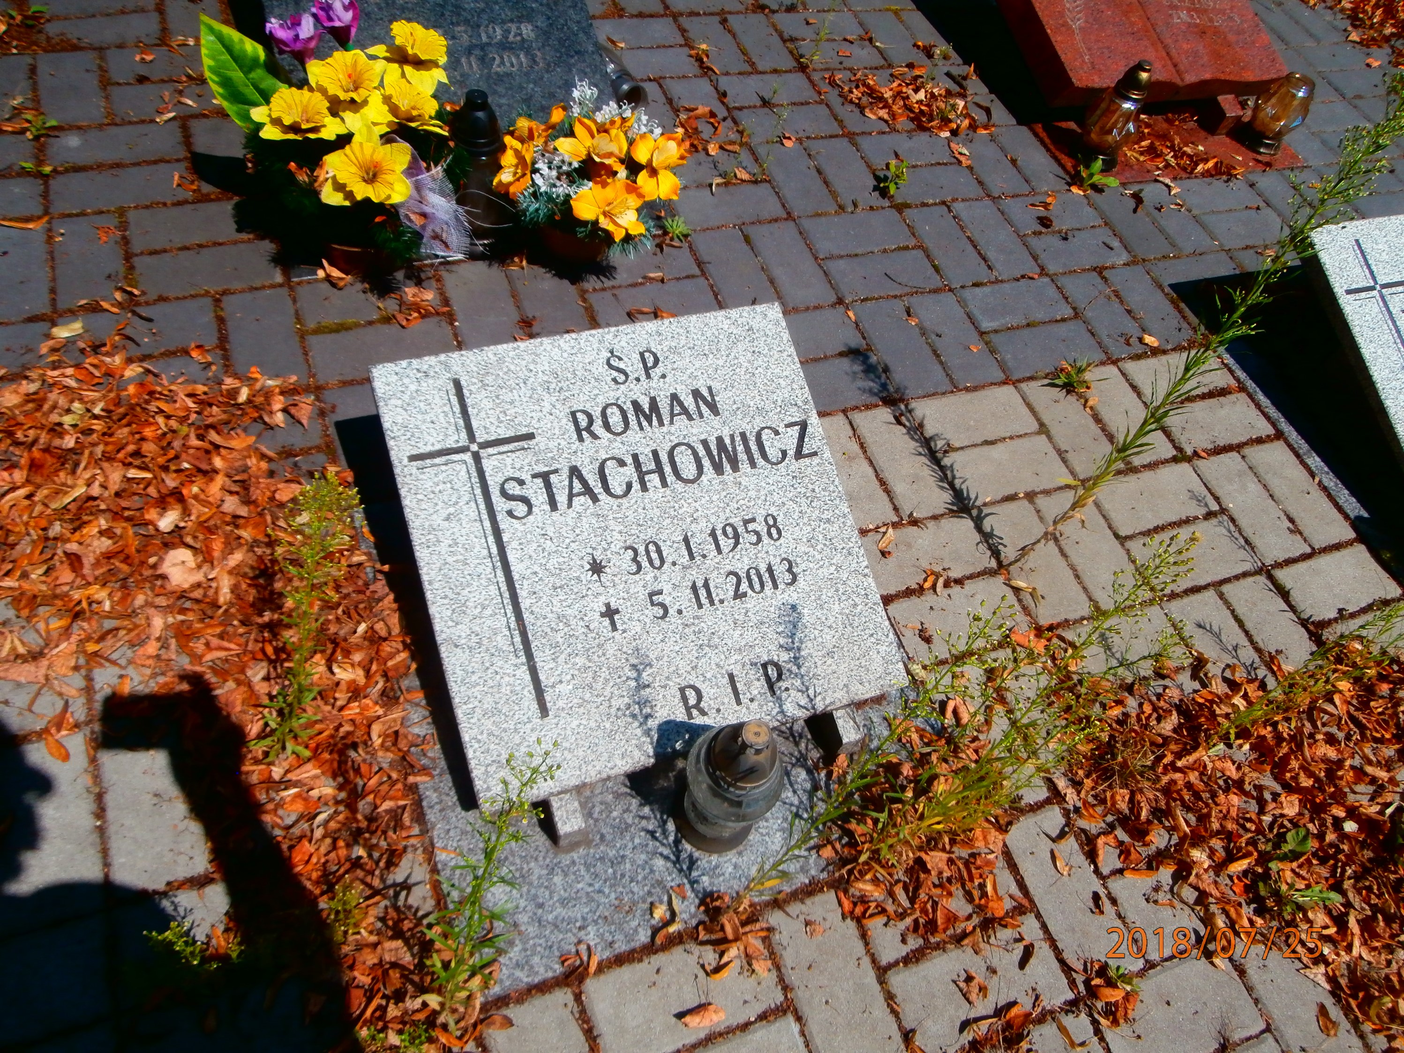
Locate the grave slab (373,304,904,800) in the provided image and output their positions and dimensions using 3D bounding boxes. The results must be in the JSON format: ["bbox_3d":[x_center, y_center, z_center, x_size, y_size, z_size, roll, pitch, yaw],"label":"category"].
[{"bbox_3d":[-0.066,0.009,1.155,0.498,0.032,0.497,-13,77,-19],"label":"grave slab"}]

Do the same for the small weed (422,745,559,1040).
[{"bbox_3d":[-0.169,0.294,0.769,0.139,0.520,0.107,-12,58,-20],"label":"small weed"}]

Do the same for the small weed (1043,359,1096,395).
[{"bbox_3d":[0.593,-0.235,1.607,0.070,0.055,0.060,-13,60,-19],"label":"small weed"}]

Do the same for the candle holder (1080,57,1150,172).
[{"bbox_3d":[0.795,-0.771,1.905,0.085,0.192,0.085,-16,55,-14],"label":"candle holder"}]

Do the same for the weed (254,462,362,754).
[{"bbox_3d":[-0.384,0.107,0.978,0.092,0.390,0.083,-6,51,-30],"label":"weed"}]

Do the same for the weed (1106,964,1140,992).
[{"bbox_3d":[0.465,0.494,1.112,0.037,0.030,0.032,-13,60,-19],"label":"weed"}]

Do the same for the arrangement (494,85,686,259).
[{"bbox_3d":[-0.164,-0.509,1.493,0.282,0.230,0.203,-12,58,-20],"label":"arrangement"}]

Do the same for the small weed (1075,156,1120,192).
[{"bbox_3d":[0.741,-0.657,1.901,0.080,0.055,0.065,-12,58,-20],"label":"small weed"}]

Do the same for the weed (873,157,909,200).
[{"bbox_3d":[0.336,-0.609,1.780,0.060,0.055,0.060,-12,58,-20],"label":"weed"}]

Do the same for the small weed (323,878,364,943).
[{"bbox_3d":[-0.351,0.364,0.984,0.042,0.100,0.047,-13,60,-19],"label":"small weed"}]

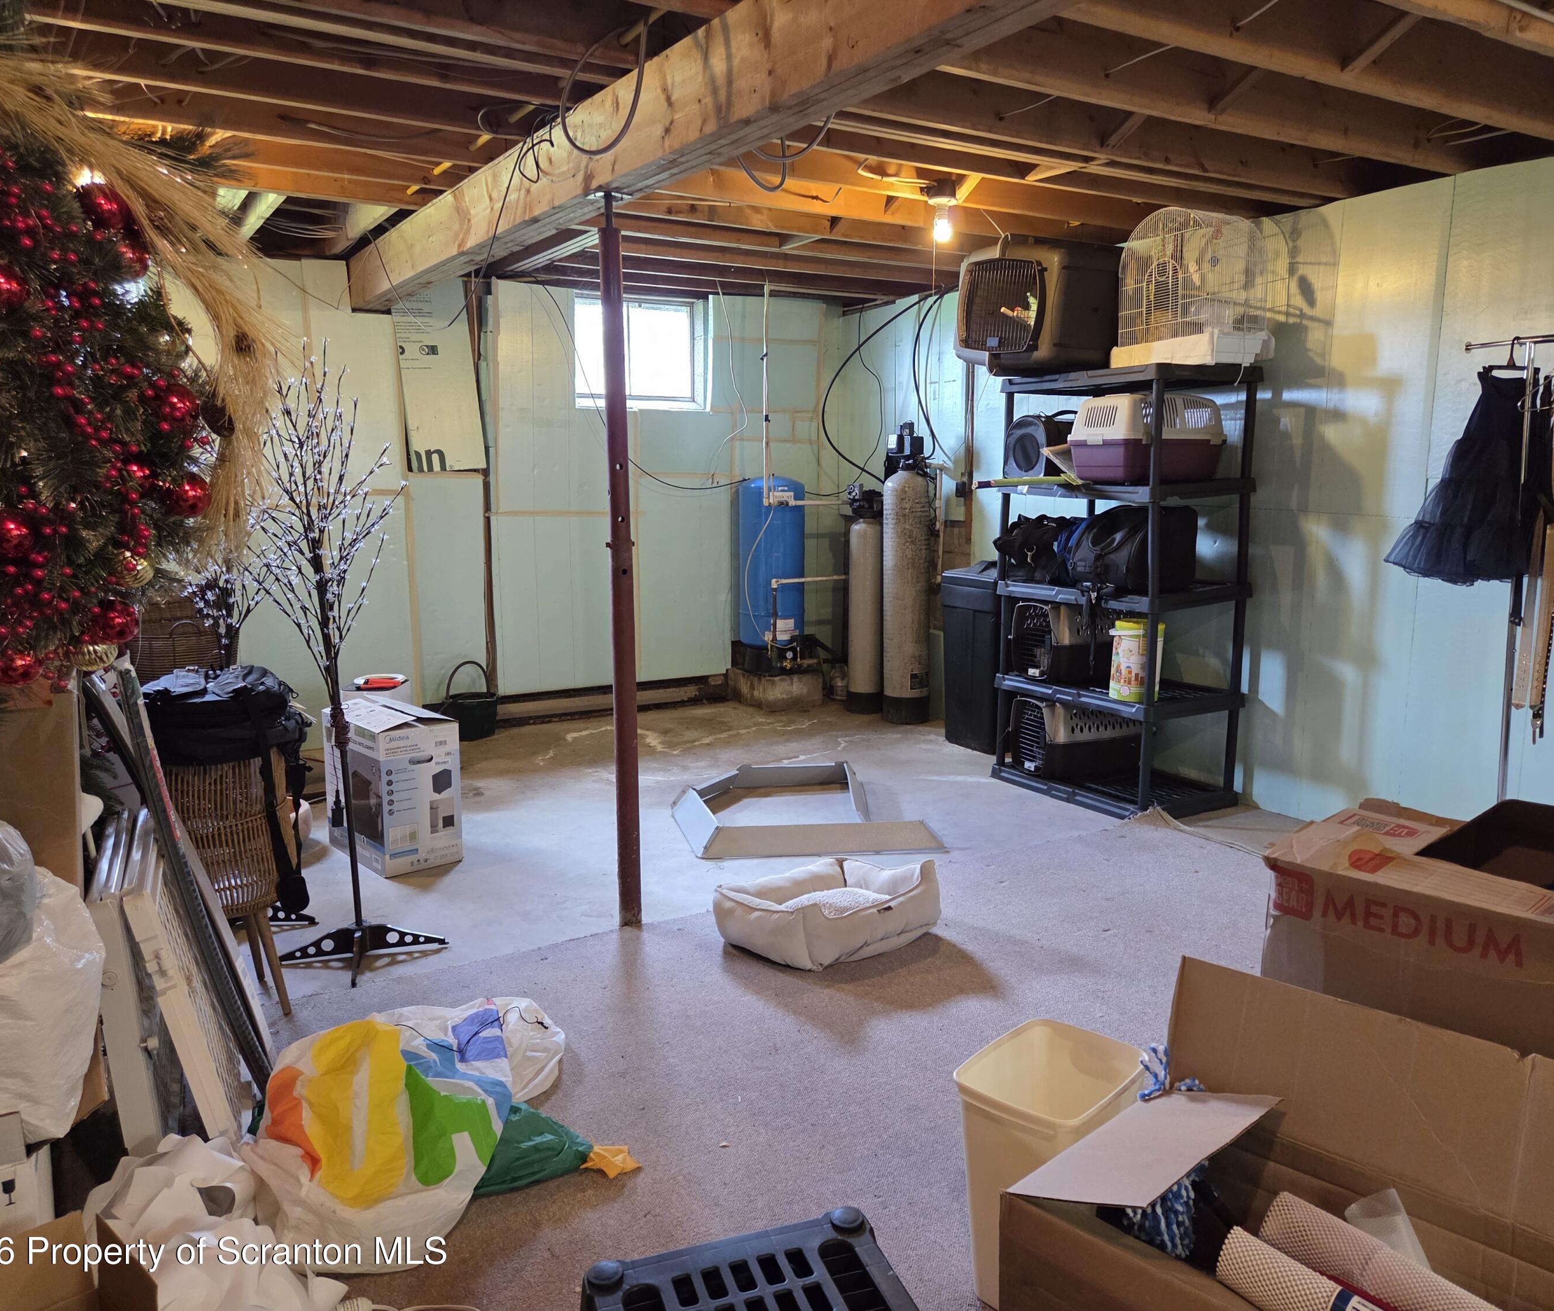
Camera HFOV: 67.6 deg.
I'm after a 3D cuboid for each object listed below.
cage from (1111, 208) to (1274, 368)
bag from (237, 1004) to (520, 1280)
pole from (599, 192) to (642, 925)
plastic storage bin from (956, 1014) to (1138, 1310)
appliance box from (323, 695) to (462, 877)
[{"bbox_3d":[1.755,-1.515,4.854,0.310,0.650,0.640,-4,10,-20],"label":"cage"},{"bbox_3d":[-0.807,0.937,2.316,0.520,0.280,0.550,-4,10,-20],"label":"bag"},{"bbox_3d":[-0.473,-0.242,3.530,0.085,2.220,0.085,0,9,0],"label":"pole"},{"bbox_3d":[0.477,0.906,2.015,0.225,0.416,0.292,7,12,40],"label":"plastic storage bin"},{"bbox_3d":[-1.445,0.482,4.370,0.302,0.540,0.490,-9,12,-42],"label":"appliance box"}]

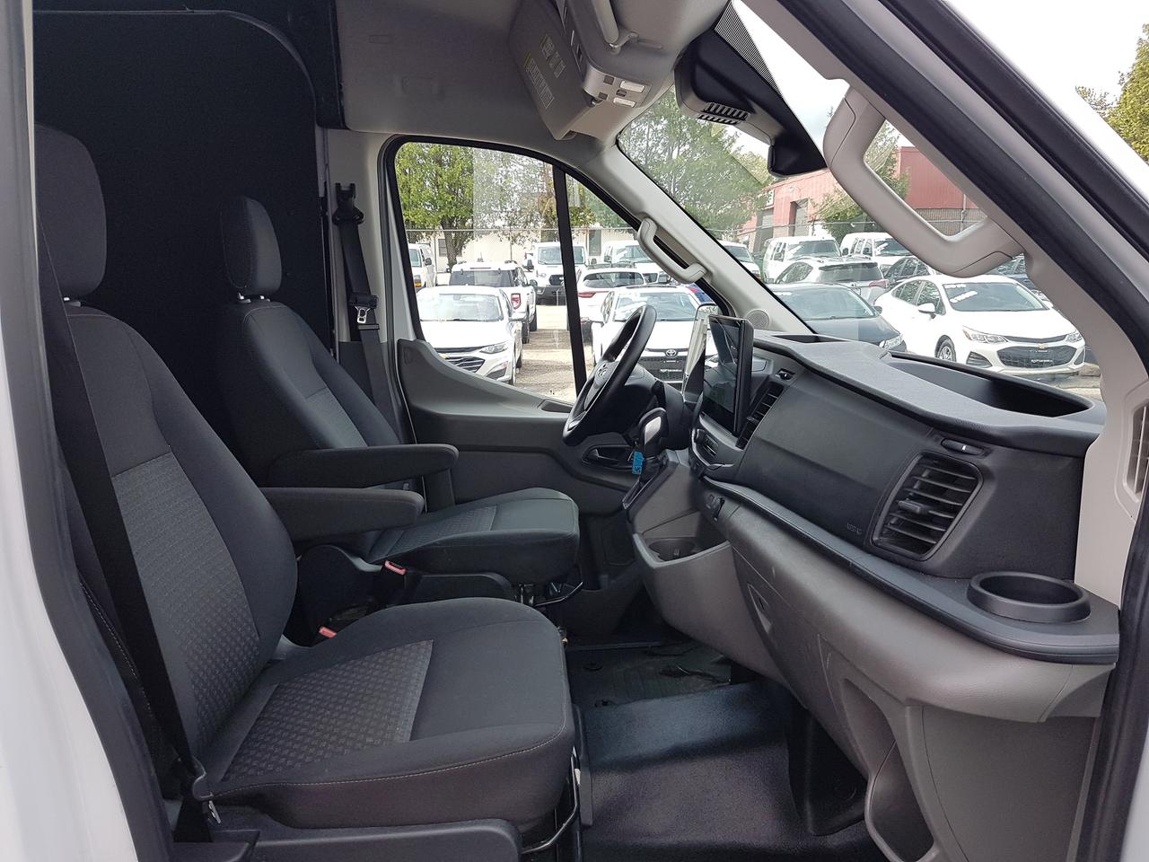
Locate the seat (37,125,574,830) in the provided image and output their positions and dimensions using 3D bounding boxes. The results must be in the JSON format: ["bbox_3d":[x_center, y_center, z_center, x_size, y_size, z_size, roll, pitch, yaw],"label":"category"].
[{"bbox_3d":[-0.375,0.018,1.213,0.790,0.870,0.540,0,10,0],"label":"seat"}]

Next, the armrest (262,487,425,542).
[{"bbox_3d":[-0.430,0.143,1.495,0.360,0.088,0.075,0,10,0],"label":"armrest"}]

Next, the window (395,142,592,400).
[{"bbox_3d":[-0.230,-0.430,2.422,0.560,0.710,0.080,0,10,0],"label":"window"}]

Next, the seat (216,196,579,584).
[{"bbox_3d":[-0.375,-0.122,2.016,0.790,0.860,0.540,0,10,0],"label":"seat"}]

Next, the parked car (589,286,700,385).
[{"bbox_3d":[1.120,-1.457,13.050,1.790,1.440,4.630,0,10,-2],"label":"parked car"}]

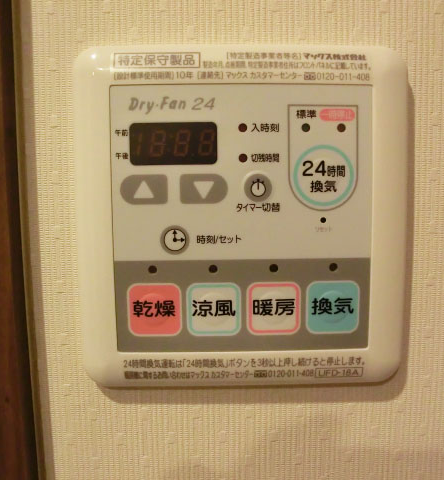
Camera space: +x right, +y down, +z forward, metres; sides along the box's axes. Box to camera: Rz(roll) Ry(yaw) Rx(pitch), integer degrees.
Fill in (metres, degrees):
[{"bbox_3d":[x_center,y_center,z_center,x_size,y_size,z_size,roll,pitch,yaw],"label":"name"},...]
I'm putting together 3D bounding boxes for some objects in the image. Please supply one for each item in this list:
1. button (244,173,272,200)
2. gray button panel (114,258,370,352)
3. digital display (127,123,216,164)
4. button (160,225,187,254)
[{"bbox_3d":[0.013,-0.018,0.157,0.010,0.010,0.005,-1,5,-1],"label":"button"},{"bbox_3d":[0.008,0.023,0.160,0.091,0.033,0.008,-1,5,-1],"label":"gray button panel"},{"bbox_3d":[-0.017,-0.033,0.155,0.030,0.014,0.006,-1,5,-1],"label":"digital display"},{"bbox_3d":[-0.017,0.000,0.158,0.010,0.010,0.005,-1,5,-1],"label":"button"}]

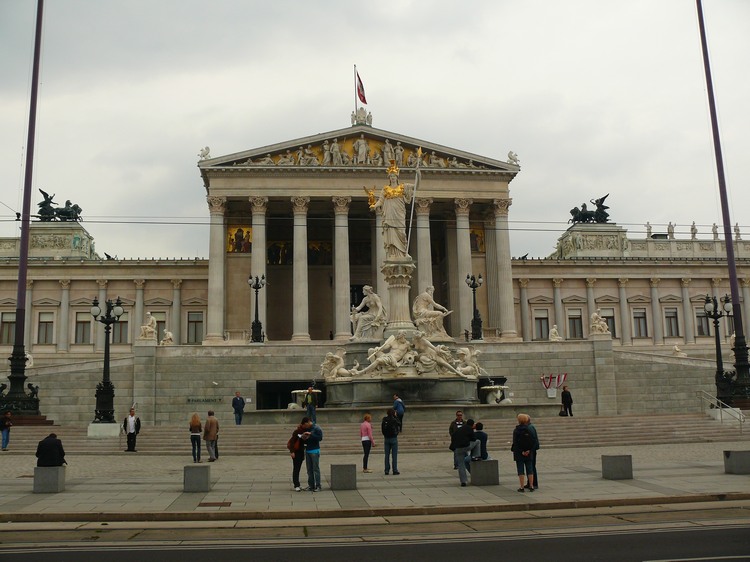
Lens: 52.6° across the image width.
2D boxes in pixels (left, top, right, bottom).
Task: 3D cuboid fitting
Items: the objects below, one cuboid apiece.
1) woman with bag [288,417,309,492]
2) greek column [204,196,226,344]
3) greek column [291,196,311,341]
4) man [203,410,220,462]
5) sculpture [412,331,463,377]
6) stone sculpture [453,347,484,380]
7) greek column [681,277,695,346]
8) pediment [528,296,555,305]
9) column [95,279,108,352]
[{"bbox_3d":[-1.753,3.979,17.471,0.500,1.661,0.500,0,-9,-8],"label":"woman with bag"},{"bbox_3d":[-12.402,-0.836,58.946,1.600,11.590,1.600,0,-10,-6],"label":"greek column"},{"bbox_3d":[-5.821,-0.952,59.637,1.550,11.512,1.550,0,-10,-6],"label":"greek column"},{"bbox_3d":[-5.738,5.437,26.538,0.540,1.760,0.380,3,-11,-22],"label":"man"},{"bbox_3d":[3.315,3.864,40.337,2.600,2.471,1.400,0,-10,-6],"label":"sculpture"},{"bbox_3d":[4.919,4.339,39.992,1.550,1.759,1.300,-4,-10,20],"label":"stone sculpture"},{"bbox_3d":[33.954,3.284,81.993,1.000,7.205,1.000,0,-9,-6],"label":"greek column"},{"bbox_3d":[17.745,1.999,80.843,2.832,0.871,0.450,0,-9,-6],"label":"pediment"},{"bbox_3d":[-27.201,3.459,75.493,1.000,7.211,1.000,0,-9,-6],"label":"column"}]

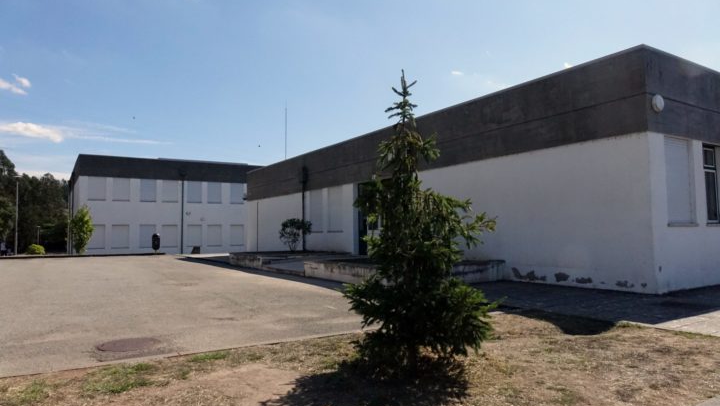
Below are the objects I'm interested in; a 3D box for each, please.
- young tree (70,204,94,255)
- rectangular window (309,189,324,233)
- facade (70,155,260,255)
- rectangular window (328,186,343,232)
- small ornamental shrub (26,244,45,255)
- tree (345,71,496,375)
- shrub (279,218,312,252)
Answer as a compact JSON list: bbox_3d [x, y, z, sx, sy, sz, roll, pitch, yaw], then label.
[{"bbox_3d":[-17.922,1.760,31.000,1.342,3.197,1.342,1,-4,-30],"label":"young tree"},{"bbox_3d":[-1.801,0.350,20.162,0.150,1.767,1.210,2,-4,-33],"label":"rectangular window"},{"bbox_3d":[-17.599,0.977,50.737,21.900,7.677,21.900,2,-4,-33],"label":"facade"},{"bbox_3d":[-0.969,0.260,18.887,0.150,1.767,1.210,2,-4,-33],"label":"rectangular window"},{"bbox_3d":[-18.900,2.727,28.000,0.919,0.671,0.919,2,-4,-34],"label":"small ornamental shrub"},{"bbox_3d":[0.544,0.171,4.313,1.337,2.704,1.337,-1,-4,7],"label":"tree"},{"bbox_3d":[-2.710,1.344,20.326,1.385,1.419,1.385,0,-4,-8],"label":"shrub"}]

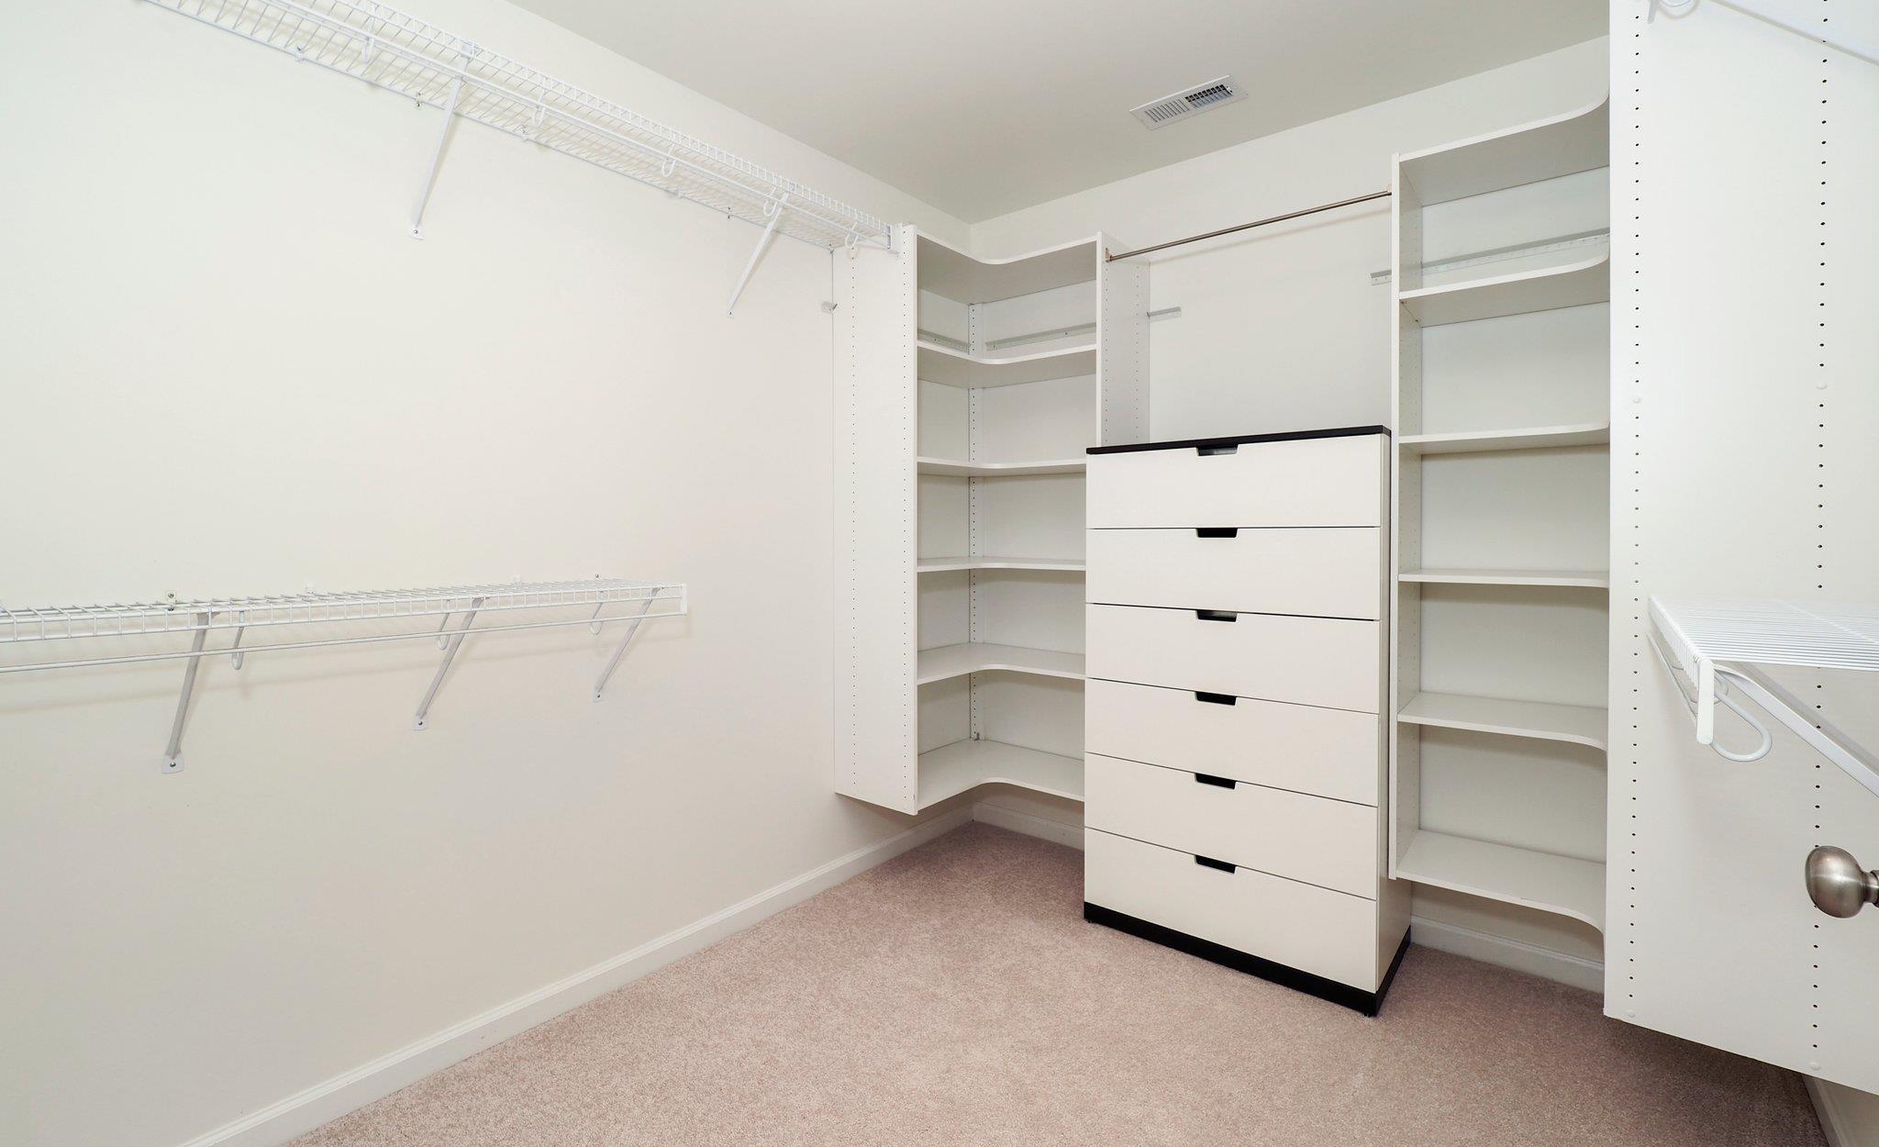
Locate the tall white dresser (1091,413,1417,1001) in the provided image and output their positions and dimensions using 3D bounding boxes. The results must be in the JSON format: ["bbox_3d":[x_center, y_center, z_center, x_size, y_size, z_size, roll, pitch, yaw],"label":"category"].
[{"bbox_3d":[0.907,0.355,2.274,0.797,1.446,0.458,1,2,39],"label":"tall white dresser"}]

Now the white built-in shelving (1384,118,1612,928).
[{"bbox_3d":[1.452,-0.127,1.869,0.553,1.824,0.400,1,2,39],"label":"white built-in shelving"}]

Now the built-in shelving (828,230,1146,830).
[{"bbox_3d":[0.196,-0.164,2.659,0.803,1.844,0.777,1,2,39],"label":"built-in shelving"}]

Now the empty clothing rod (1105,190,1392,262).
[{"bbox_3d":[0.840,-0.978,2.166,0.794,0.032,0.030,1,2,39],"label":"empty clothing rod"}]

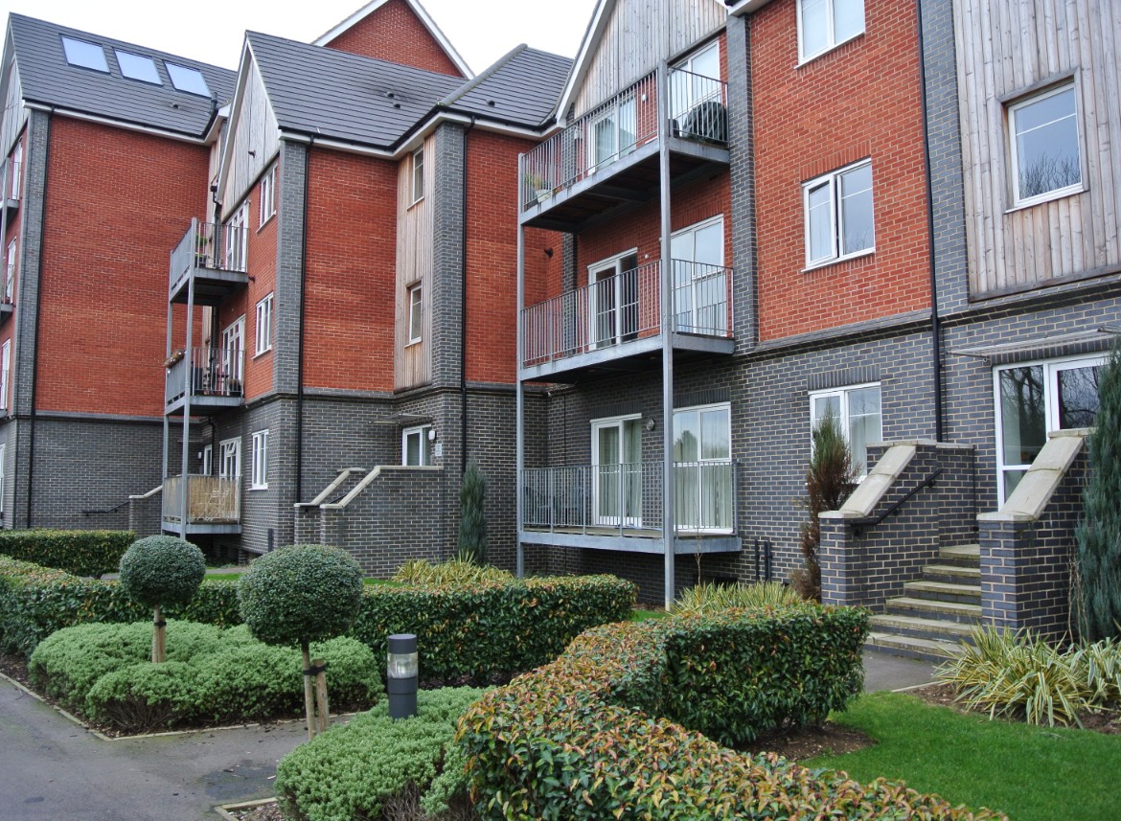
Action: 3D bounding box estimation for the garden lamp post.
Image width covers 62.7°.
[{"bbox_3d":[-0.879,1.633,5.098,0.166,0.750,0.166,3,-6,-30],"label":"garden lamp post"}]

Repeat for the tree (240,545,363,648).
[{"bbox_3d":[-1.346,0.966,4.800,0.640,0.530,0.640,3,-6,-30],"label":"tree"}]

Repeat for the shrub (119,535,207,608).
[{"bbox_3d":[-2.853,1.154,6.600,0.615,0.510,0.615,3,-6,-30],"label":"shrub"}]

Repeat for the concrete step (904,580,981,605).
[{"bbox_3d":[4.217,1.897,9.300,0.300,0.161,1.570,3,-6,-30],"label":"concrete step"}]

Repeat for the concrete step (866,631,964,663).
[{"bbox_3d":[3.482,2.322,8.838,0.300,0.120,1.570,3,-6,-30],"label":"concrete step"}]

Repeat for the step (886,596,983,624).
[{"bbox_3d":[3.978,2.046,9.149,0.300,0.159,1.570,3,-6,-30],"label":"step"}]

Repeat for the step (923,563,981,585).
[{"bbox_3d":[4.477,1.751,9.463,0.300,0.157,1.570,3,-6,-30],"label":"step"}]

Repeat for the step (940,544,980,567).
[{"bbox_3d":[4.745,1.599,9.631,0.330,0.165,1.570,3,-6,-30],"label":"step"}]

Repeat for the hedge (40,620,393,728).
[{"bbox_3d":[-2.901,2.051,7.476,2.200,0.470,2.350,3,-6,-30],"label":"hedge"}]

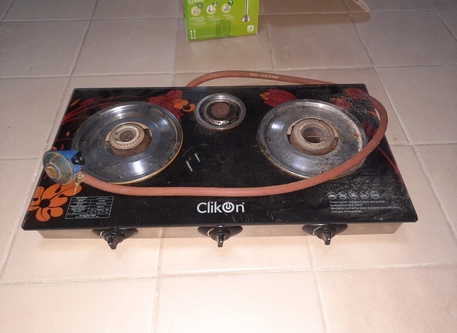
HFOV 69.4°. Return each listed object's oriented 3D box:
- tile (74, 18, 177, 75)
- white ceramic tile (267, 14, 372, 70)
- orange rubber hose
[{"bbox_3d":[-0.316,-0.390,1.062,0.297,0.012,0.297,-2,54,-2],"label":"tile"},{"bbox_3d":[0.283,-0.412,1.077,0.297,0.012,0.297,-2,54,-2],"label":"white ceramic tile"},{"bbox_3d":[0.039,-0.113,0.775,0.665,0.127,0.455,-2,54,-2],"label":"orange rubber hose"}]

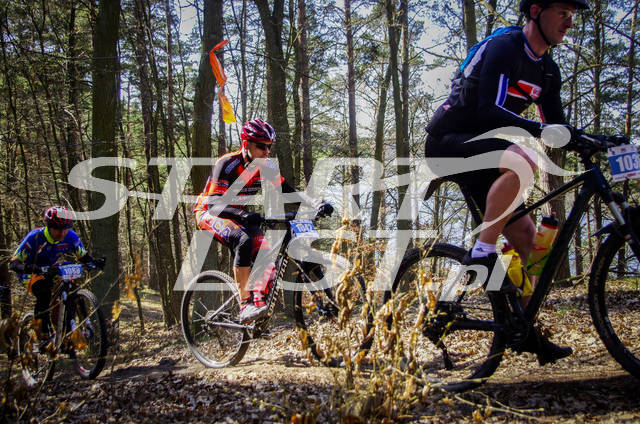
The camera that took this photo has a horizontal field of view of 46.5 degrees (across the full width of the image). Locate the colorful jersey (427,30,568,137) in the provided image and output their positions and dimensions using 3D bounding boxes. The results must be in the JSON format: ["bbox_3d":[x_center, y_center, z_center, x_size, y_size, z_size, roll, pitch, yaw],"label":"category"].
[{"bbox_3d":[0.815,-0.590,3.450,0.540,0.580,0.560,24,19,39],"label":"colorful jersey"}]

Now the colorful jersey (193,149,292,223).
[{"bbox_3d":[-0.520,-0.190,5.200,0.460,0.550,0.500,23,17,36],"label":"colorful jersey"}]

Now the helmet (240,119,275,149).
[{"bbox_3d":[-0.453,-0.580,5.400,0.275,0.175,0.205,5,4,30],"label":"helmet"}]

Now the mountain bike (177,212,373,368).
[{"bbox_3d":[-0.367,0.564,5.169,1.830,1.060,0.680,-10,-4,39],"label":"mountain bike"}]

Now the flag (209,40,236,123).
[{"bbox_3d":[-0.785,-1.051,6.000,0.220,0.660,0.120,-1,3,-7],"label":"flag"}]

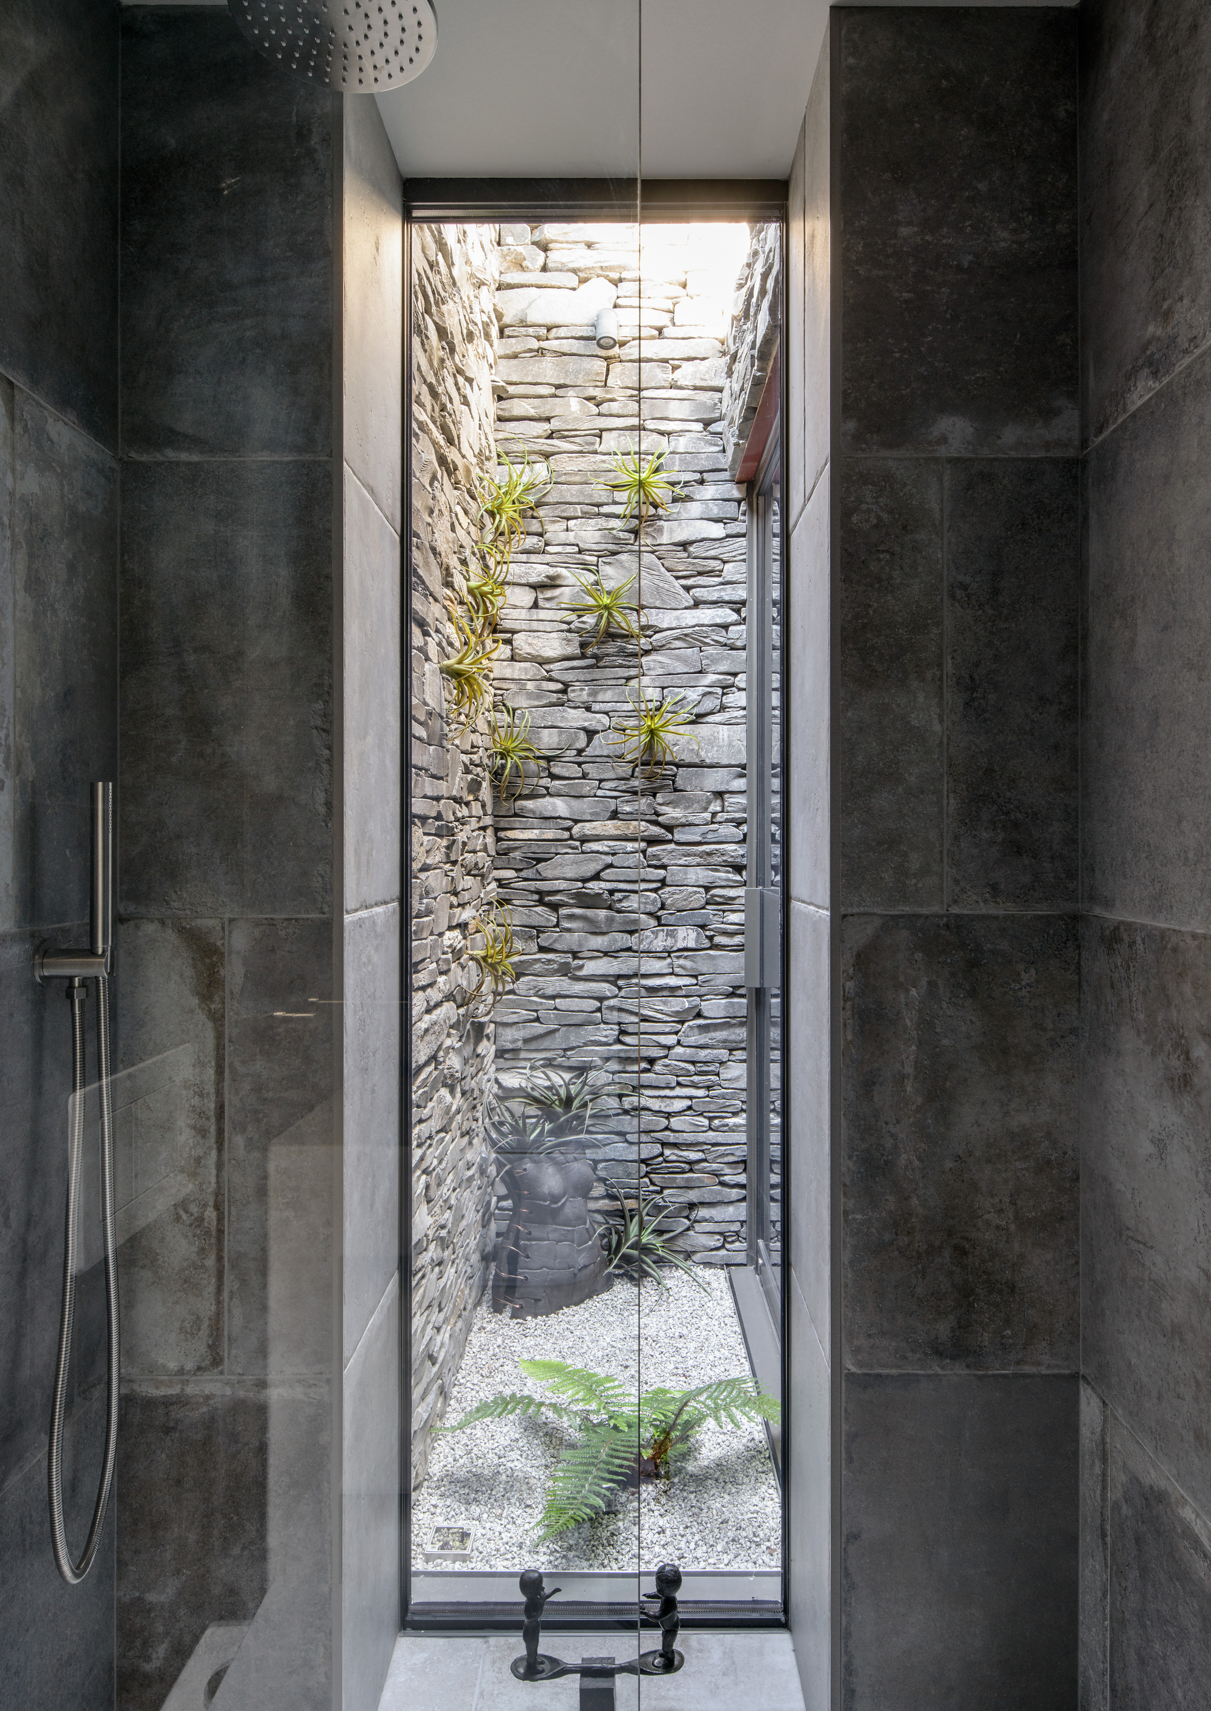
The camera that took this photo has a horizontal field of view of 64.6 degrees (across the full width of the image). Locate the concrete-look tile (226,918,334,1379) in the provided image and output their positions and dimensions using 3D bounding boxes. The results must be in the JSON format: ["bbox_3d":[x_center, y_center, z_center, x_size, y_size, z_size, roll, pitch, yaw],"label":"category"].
[{"bbox_3d":[-0.424,0.383,1.259,0.140,0.601,0.012,0,0,0],"label":"concrete-look tile"}]

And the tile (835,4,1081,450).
[{"bbox_3d":[0.463,-0.818,1.263,0.316,0.588,0.012,0,0,0],"label":"tile"}]

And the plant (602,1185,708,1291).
[{"bbox_3d":[0.145,1.115,2.810,0.320,0.320,0.290,0,0,0],"label":"plant"}]

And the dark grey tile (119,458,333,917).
[{"bbox_3d":[-0.495,-0.219,1.259,0.281,0.600,0.012,0,0,0],"label":"dark grey tile"}]

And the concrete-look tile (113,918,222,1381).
[{"bbox_3d":[-0.567,0.383,1.259,0.142,0.601,0.012,0,0,0],"label":"concrete-look tile"}]

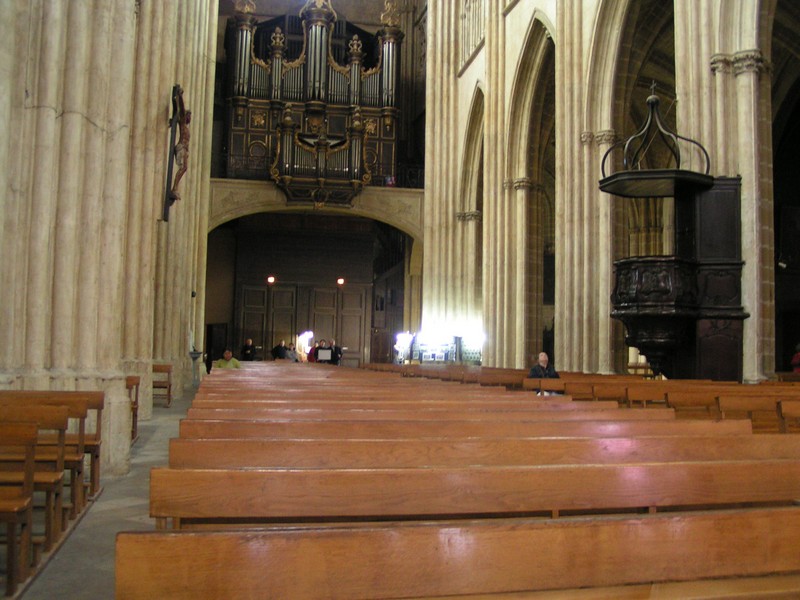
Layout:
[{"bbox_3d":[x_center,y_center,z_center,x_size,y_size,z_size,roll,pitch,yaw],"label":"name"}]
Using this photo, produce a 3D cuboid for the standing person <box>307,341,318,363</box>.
[{"bbox_3d":[-3.068,2.278,30.948,0.500,1.680,0.320,2,-4,-11],"label":"standing person"}]

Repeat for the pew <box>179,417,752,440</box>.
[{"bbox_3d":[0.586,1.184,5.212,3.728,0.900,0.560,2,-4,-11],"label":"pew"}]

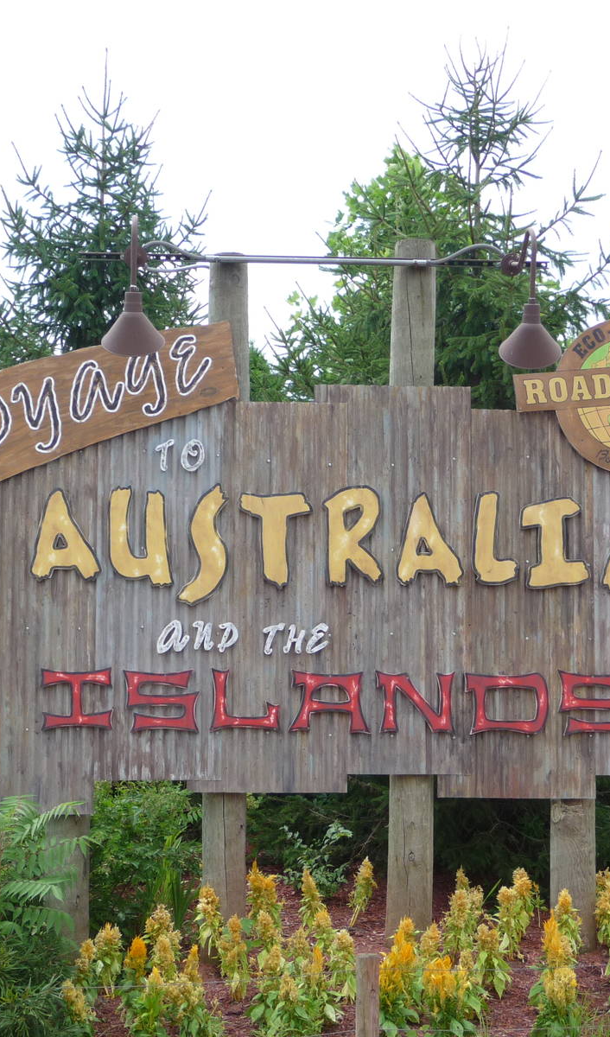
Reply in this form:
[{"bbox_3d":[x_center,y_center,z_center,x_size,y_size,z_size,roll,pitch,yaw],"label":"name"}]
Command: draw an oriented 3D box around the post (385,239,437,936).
[{"bbox_3d":[0.571,0.384,10.929,0.235,3.833,0.235,1,-5,-4],"label":"post"}]

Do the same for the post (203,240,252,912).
[{"bbox_3d":[-0.428,0.437,10.848,0.235,3.738,0.235,1,-5,-4],"label":"post"}]

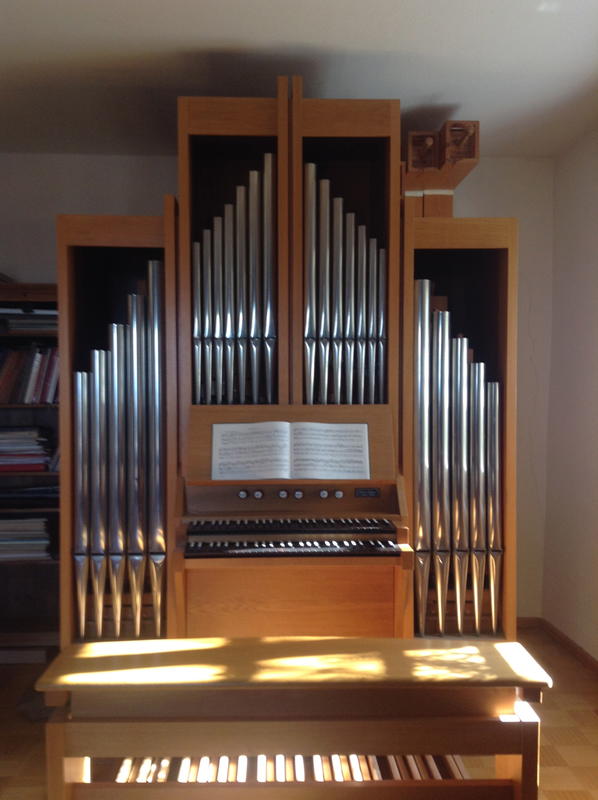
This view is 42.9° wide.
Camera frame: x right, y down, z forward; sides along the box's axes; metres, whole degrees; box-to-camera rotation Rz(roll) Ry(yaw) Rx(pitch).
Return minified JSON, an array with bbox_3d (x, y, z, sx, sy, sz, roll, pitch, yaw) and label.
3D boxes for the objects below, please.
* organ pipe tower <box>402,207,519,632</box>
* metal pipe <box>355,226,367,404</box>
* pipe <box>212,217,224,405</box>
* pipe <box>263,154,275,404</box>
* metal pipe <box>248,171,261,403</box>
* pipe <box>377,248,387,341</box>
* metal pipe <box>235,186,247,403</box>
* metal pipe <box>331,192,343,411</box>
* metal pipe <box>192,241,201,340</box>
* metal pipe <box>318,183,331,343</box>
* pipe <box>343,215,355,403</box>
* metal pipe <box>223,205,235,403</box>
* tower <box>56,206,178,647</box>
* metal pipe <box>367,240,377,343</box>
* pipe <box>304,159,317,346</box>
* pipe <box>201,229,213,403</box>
[{"bbox_3d":[0.648,0.240,3.290,0.462,1.950,0.420,0,2,-1],"label":"organ pipe tower"},{"bbox_3d":[0.254,-0.333,3.093,0.037,0.743,0.035,0,2,-1],"label":"metal pipe"},{"bbox_3d":[-0.325,-0.337,3.078,0.040,0.799,0.040,0,2,-2],"label":"pipe"},{"bbox_3d":[-0.116,-0.470,3.018,0.044,1.001,0.044,0,2,-2],"label":"pipe"},{"bbox_3d":[-0.173,-0.439,3.016,0.041,0.929,0.041,0,2,-2],"label":"metal pipe"},{"bbox_3d":[0.338,-0.428,3.092,0.031,0.373,0.030,0,2,-1],"label":"pipe"},{"bbox_3d":[-0.232,-0.399,3.079,0.043,0.924,0.043,0,2,-2],"label":"metal pipe"},{"bbox_3d":[0.160,-0.377,3.092,0.043,0.880,0.043,0,2,-2],"label":"metal pipe"},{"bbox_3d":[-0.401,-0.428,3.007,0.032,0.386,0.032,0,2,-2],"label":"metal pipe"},{"bbox_3d":[0.106,-0.564,3.084,0.044,0.649,0.044,0,2,-2],"label":"metal pipe"},{"bbox_3d":[0.210,-0.346,3.095,0.041,0.820,0.041,0,2,-2],"label":"pipe"},{"bbox_3d":[-0.281,-0.362,3.079,0.041,0.850,0.041,0,2,-2],"label":"metal pipe"},{"bbox_3d":[-0.721,0.277,3.272,0.460,2.143,0.520,0,2,-2],"label":"tower"},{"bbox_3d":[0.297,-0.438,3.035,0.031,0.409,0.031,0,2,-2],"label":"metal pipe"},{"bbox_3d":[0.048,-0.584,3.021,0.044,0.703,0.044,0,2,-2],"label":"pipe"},{"bbox_3d":[-0.371,-0.332,3.081,0.036,0.724,0.034,0,2,-1],"label":"pipe"}]

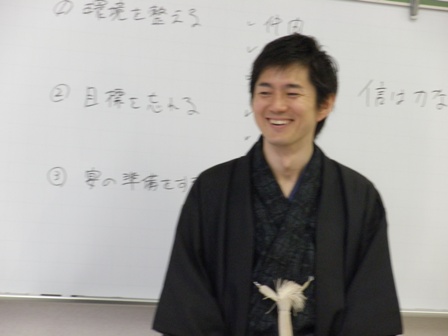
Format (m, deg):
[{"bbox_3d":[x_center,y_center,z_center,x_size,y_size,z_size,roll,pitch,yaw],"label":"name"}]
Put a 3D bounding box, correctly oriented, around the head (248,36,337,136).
[{"bbox_3d":[0.154,-0.174,4.500,0.185,0.245,0.225,0,-5,22],"label":"head"}]

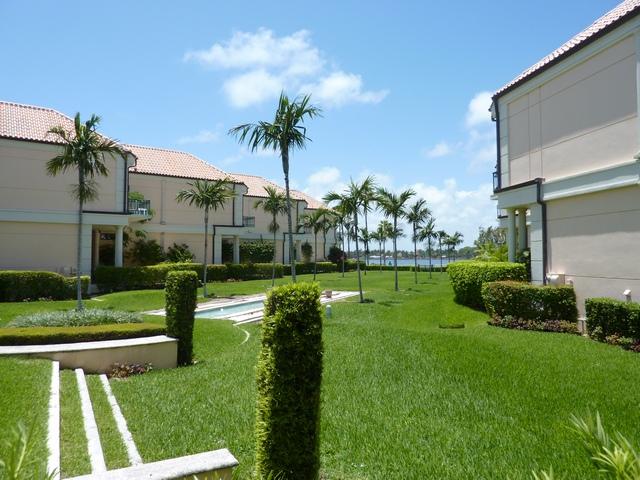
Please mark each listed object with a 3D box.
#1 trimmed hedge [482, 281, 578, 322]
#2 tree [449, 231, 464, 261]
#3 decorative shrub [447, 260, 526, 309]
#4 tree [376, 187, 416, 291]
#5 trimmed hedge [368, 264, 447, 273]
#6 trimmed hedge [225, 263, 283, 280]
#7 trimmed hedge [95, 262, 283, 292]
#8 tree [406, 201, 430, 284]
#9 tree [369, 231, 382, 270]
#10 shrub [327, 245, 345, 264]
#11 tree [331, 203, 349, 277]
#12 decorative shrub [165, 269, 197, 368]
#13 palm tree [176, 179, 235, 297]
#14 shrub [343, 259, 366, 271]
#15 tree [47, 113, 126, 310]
[{"bbox_3d":[5.400,1.650,12.200,2.300,1.080,0.800,-1,-3,34],"label":"trimmed hedge"},{"bbox_3d":[15.835,1.242,53.761,1.807,4.700,1.807,0,-2,0],"label":"tree"},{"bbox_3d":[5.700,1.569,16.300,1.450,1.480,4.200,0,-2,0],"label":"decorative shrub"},{"bbox_3d":[3.774,-0.074,22.800,1.850,5.000,1.850,0,-2,0],"label":"tree"},{"bbox_3d":[9.276,3.000,49.000,8.400,0.850,1.000,0,-2,7],"label":"trimmed hedge"},{"bbox_3d":[-4.200,2.106,31.100,1.100,1.150,5.800,-1,-2,24],"label":"trimmed hedge"},{"bbox_3d":[-7.357,2.289,32.436,1.200,1.200,19.200,-1,-2,21],"label":"trimmed hedge"},{"bbox_3d":[6.391,0.058,29.774,1.628,5.483,1.628,0,-2,0],"label":"tree"},{"bbox_3d":[6.559,1.166,50.262,2.376,4.621,2.376,0,-2,0],"label":"tree"},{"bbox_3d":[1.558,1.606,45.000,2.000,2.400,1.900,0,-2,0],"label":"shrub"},{"bbox_3d":[1.784,-0.018,38.288,1.771,6.197,1.771,0,-2,0],"label":"tree"},{"bbox_3d":[-2.329,1.308,7.800,0.490,1.560,0.500,0,-2,-6],"label":"decorative shrub"},{"bbox_3d":[-5.015,-0.112,20.271,2.517,5.196,2.517,0,-2,0],"label":"palm tree"},{"bbox_3d":[3.434,2.468,46.000,2.400,1.250,1.700,0,-2,0],"label":"shrub"},{"bbox_3d":[-7.255,-0.842,14.289,2.411,6.261,2.411,0,-2,0],"label":"tree"}]

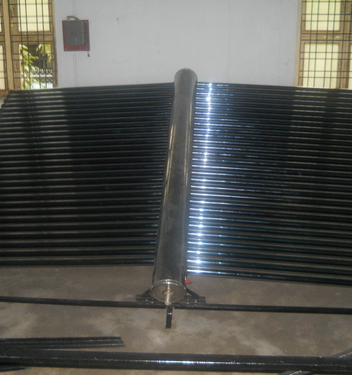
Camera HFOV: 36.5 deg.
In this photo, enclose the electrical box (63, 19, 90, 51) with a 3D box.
[{"bbox_3d":[-1.201,-1.838,6.450,0.315,0.375,0.120,1,14,2],"label":"electrical box"}]

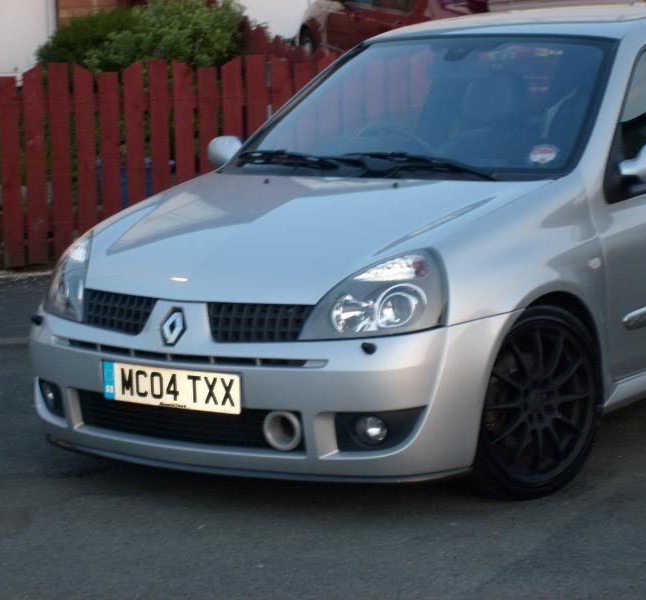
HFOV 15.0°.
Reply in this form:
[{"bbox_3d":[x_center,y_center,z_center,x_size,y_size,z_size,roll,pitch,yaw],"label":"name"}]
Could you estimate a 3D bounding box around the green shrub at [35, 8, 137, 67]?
[{"bbox_3d":[-1.283,-1.149,13.877,0.750,1.000,0.700,-2,9,0],"label":"green shrub"}]

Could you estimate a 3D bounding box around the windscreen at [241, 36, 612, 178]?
[{"bbox_3d":[0.325,-0.609,7.835,1.310,0.100,0.830,4,41,38],"label":"windscreen"}]

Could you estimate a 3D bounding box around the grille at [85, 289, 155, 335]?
[{"bbox_3d":[-0.609,0.037,7.147,0.067,0.117,0.353,-2,6,-42],"label":"grille"}]

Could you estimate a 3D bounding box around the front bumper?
[{"bbox_3d":[-0.252,0.234,7.178,1.630,0.450,0.600,4,11,38],"label":"front bumper"}]

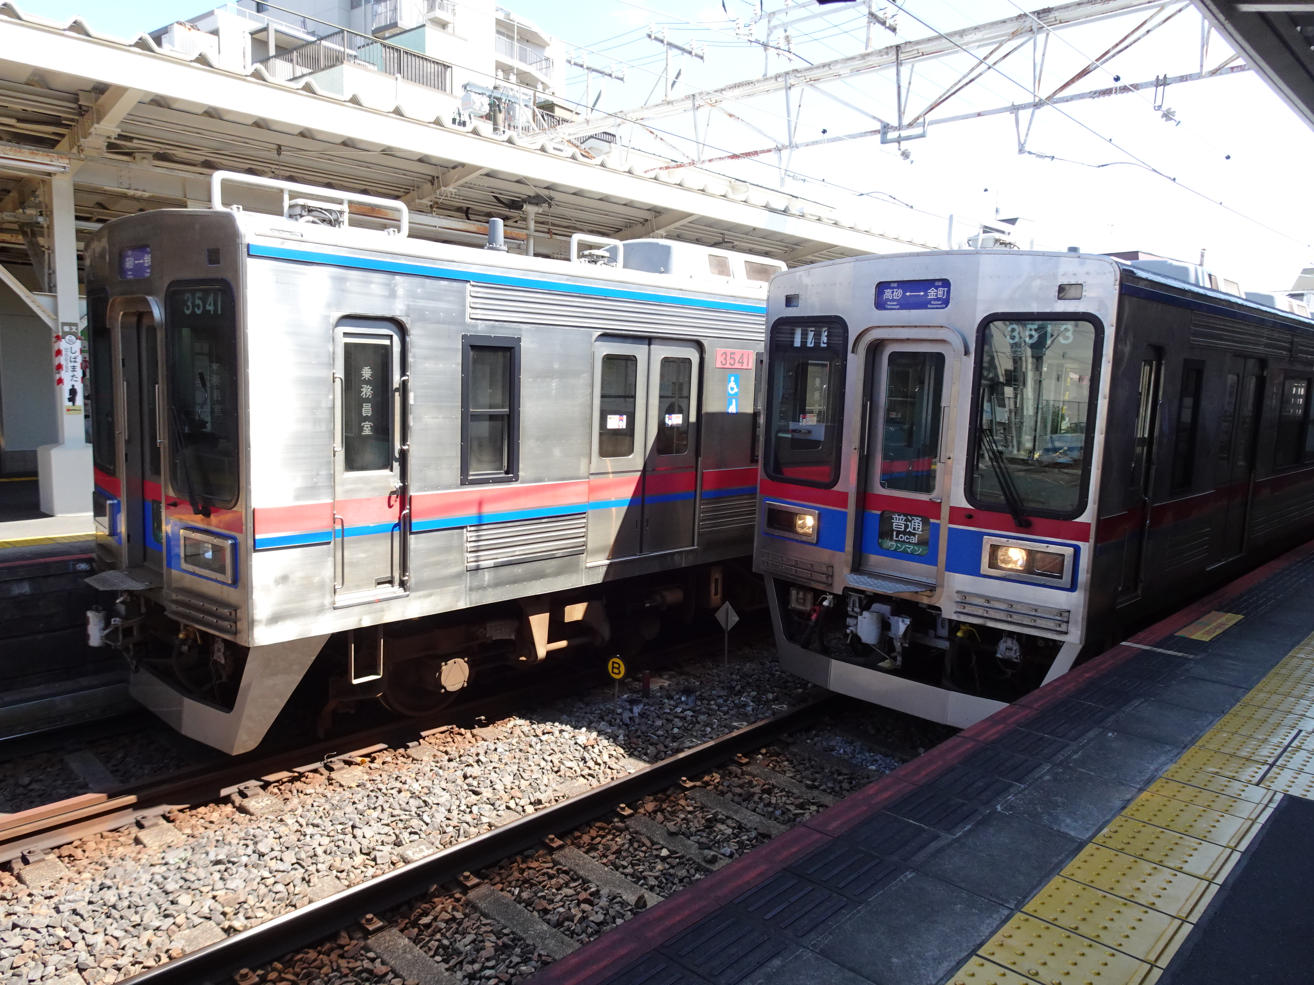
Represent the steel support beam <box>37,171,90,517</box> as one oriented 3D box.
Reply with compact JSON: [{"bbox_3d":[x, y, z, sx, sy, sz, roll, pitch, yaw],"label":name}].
[{"bbox_3d":[-5.853,-1.442,9.052,0.502,3.302,0.451,9,10,44],"label":"steel support beam"}]

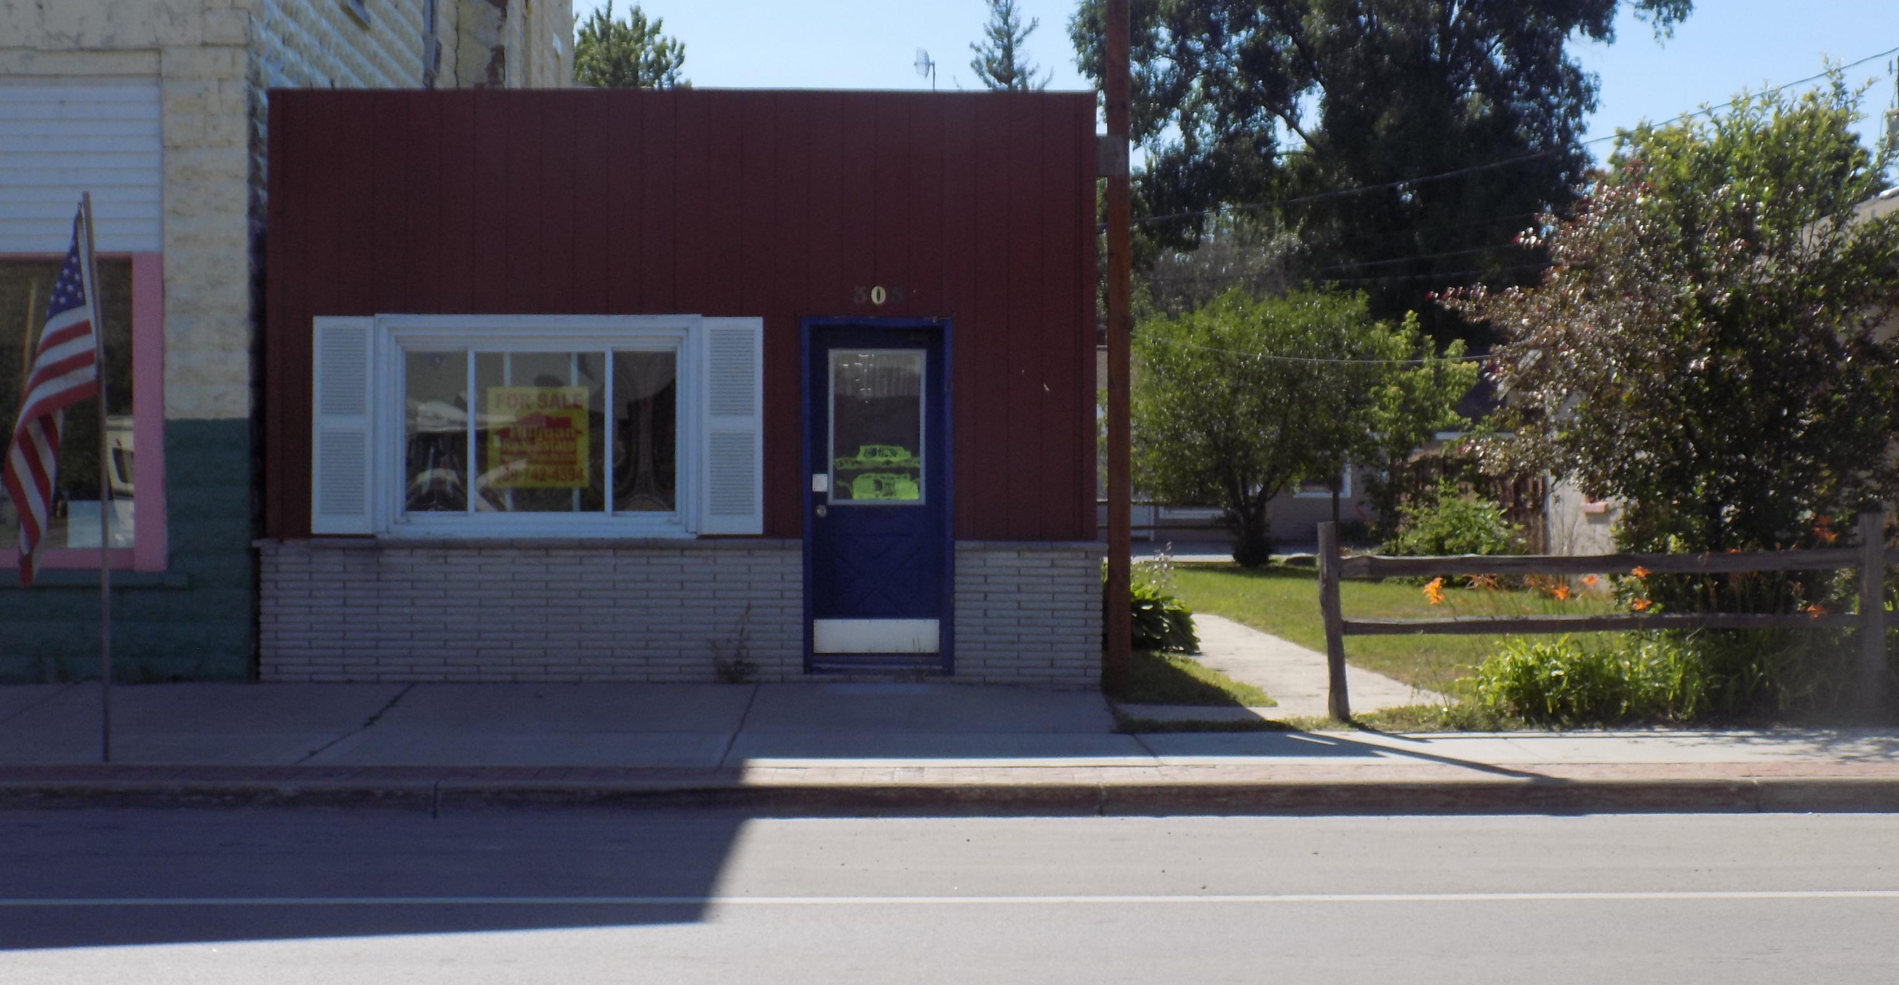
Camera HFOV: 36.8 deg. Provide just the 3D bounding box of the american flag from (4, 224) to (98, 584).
[{"bbox_3d":[-4.350,-0.440,13.800,0.470,1.800,0.270,0,-1,-1],"label":"american flag"}]

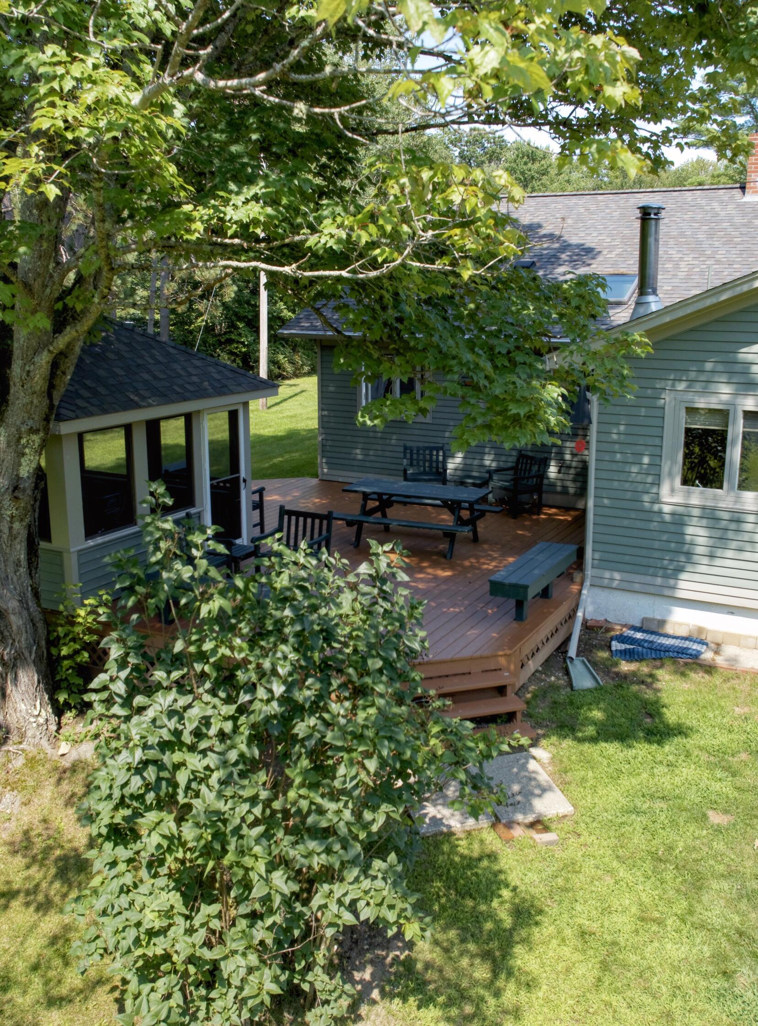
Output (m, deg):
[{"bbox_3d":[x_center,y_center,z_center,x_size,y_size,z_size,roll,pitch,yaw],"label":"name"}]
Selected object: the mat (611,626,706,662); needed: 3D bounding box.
[{"bbox_3d":[2.924,1.407,10.070,0.960,0.070,0.860,10,16,37],"label":"mat"}]

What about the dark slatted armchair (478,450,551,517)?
[{"bbox_3d":[2.062,-0.438,14.269,0.700,0.880,0.680,-7,15,-30],"label":"dark slatted armchair"}]

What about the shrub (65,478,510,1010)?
[{"bbox_3d":[-0.510,1.357,5.236,2.100,2.950,1.850,-1,13,-6],"label":"shrub"}]

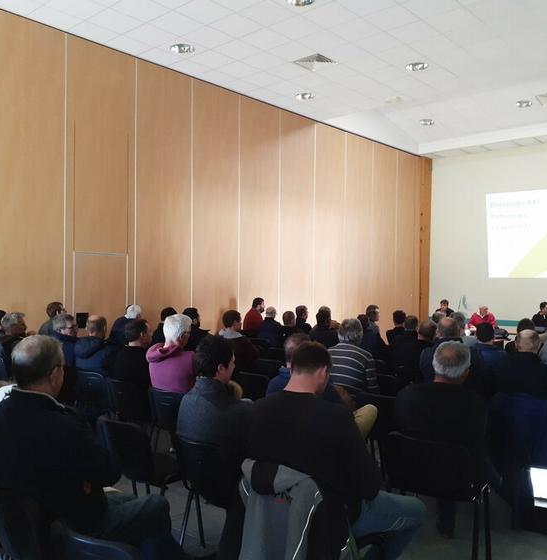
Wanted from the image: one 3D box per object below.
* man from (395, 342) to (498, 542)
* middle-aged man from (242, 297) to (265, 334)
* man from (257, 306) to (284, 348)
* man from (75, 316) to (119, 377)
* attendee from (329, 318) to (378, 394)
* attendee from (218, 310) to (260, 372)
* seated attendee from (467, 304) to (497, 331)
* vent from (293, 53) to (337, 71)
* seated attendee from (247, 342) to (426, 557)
[{"bbox_3d":[1.090,0.973,3.244,0.550,1.320,0.780,0,-1,42],"label":"man"},{"bbox_3d":[-0.176,0.937,9.495,0.800,1.299,0.520,0,0,-38],"label":"middle-aged man"},{"bbox_3d":[0.019,1.017,8.314,0.520,1.280,0.780,0,-1,42],"label":"man"},{"bbox_3d":[-1.500,0.983,5.538,0.550,1.280,0.780,0,-1,42],"label":"man"},{"bbox_3d":[0.710,0.956,4.656,0.550,1.306,0.820,0,0,36],"label":"attendee"},{"bbox_3d":[-0.298,0.999,6.783,0.780,1.290,0.520,1,-1,-43],"label":"attendee"},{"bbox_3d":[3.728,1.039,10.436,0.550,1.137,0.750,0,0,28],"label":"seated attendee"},{"bbox_3d":[0.689,-3.621,9.662,0.580,0.060,0.580,0,-1,42],"label":"vent"},{"bbox_3d":[0.282,0.957,2.841,0.800,1.330,0.580,1,-1,-45],"label":"seated attendee"}]

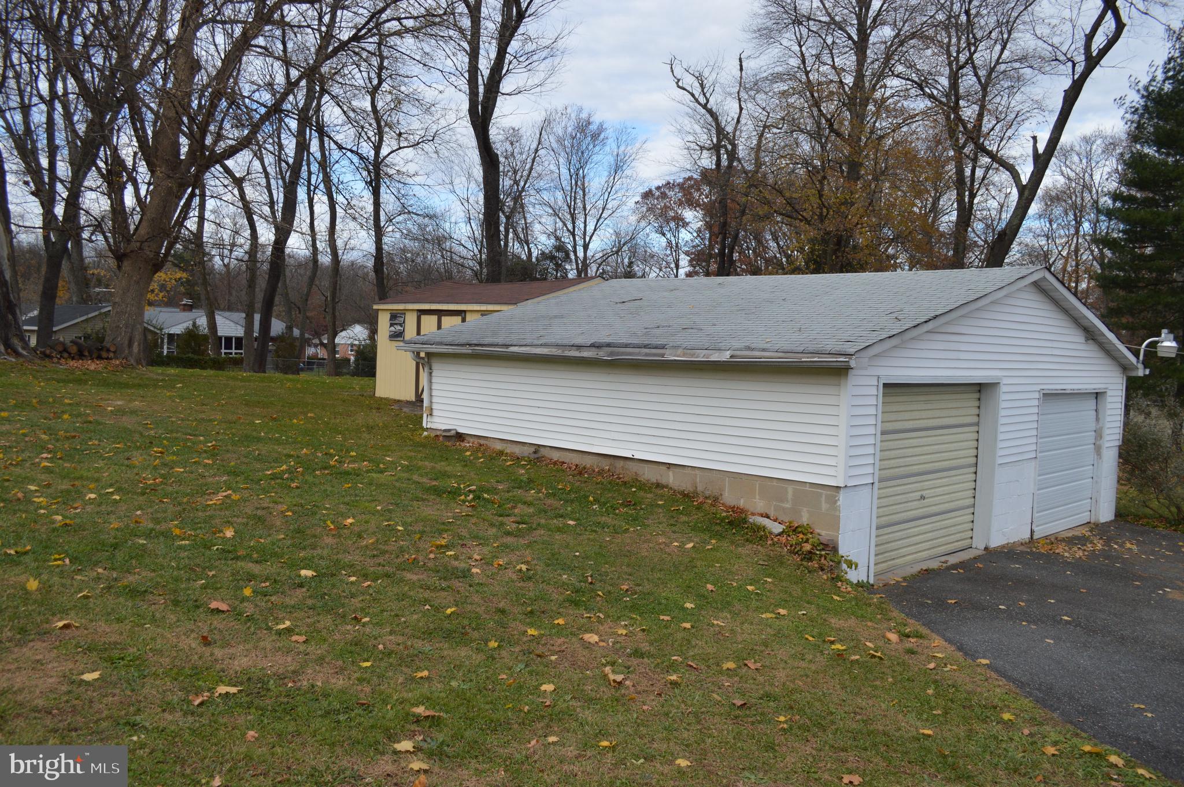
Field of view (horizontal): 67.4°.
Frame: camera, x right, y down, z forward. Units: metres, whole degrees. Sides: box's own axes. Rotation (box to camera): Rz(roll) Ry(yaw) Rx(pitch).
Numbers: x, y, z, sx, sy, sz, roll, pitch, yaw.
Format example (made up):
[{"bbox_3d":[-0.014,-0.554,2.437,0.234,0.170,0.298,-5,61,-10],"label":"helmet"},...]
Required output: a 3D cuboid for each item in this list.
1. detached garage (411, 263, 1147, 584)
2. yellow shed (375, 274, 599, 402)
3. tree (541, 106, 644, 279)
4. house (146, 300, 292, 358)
[{"bbox_3d":[2.906,-0.006,14.201,8.740,3.680,7.950,-1,3,-43],"label":"detached garage"},{"bbox_3d":[-1.660,-1.135,19.050,3.950,2.630,4.850,-1,3,-45],"label":"yellow shed"},{"bbox_3d":[-0.100,-7.665,45.000,5.600,14.000,5.600,1,2,0],"label":"tree"},{"bbox_3d":[-33.899,-5.728,82.000,14.000,4.900,9.500,0,3,-25],"label":"house"}]

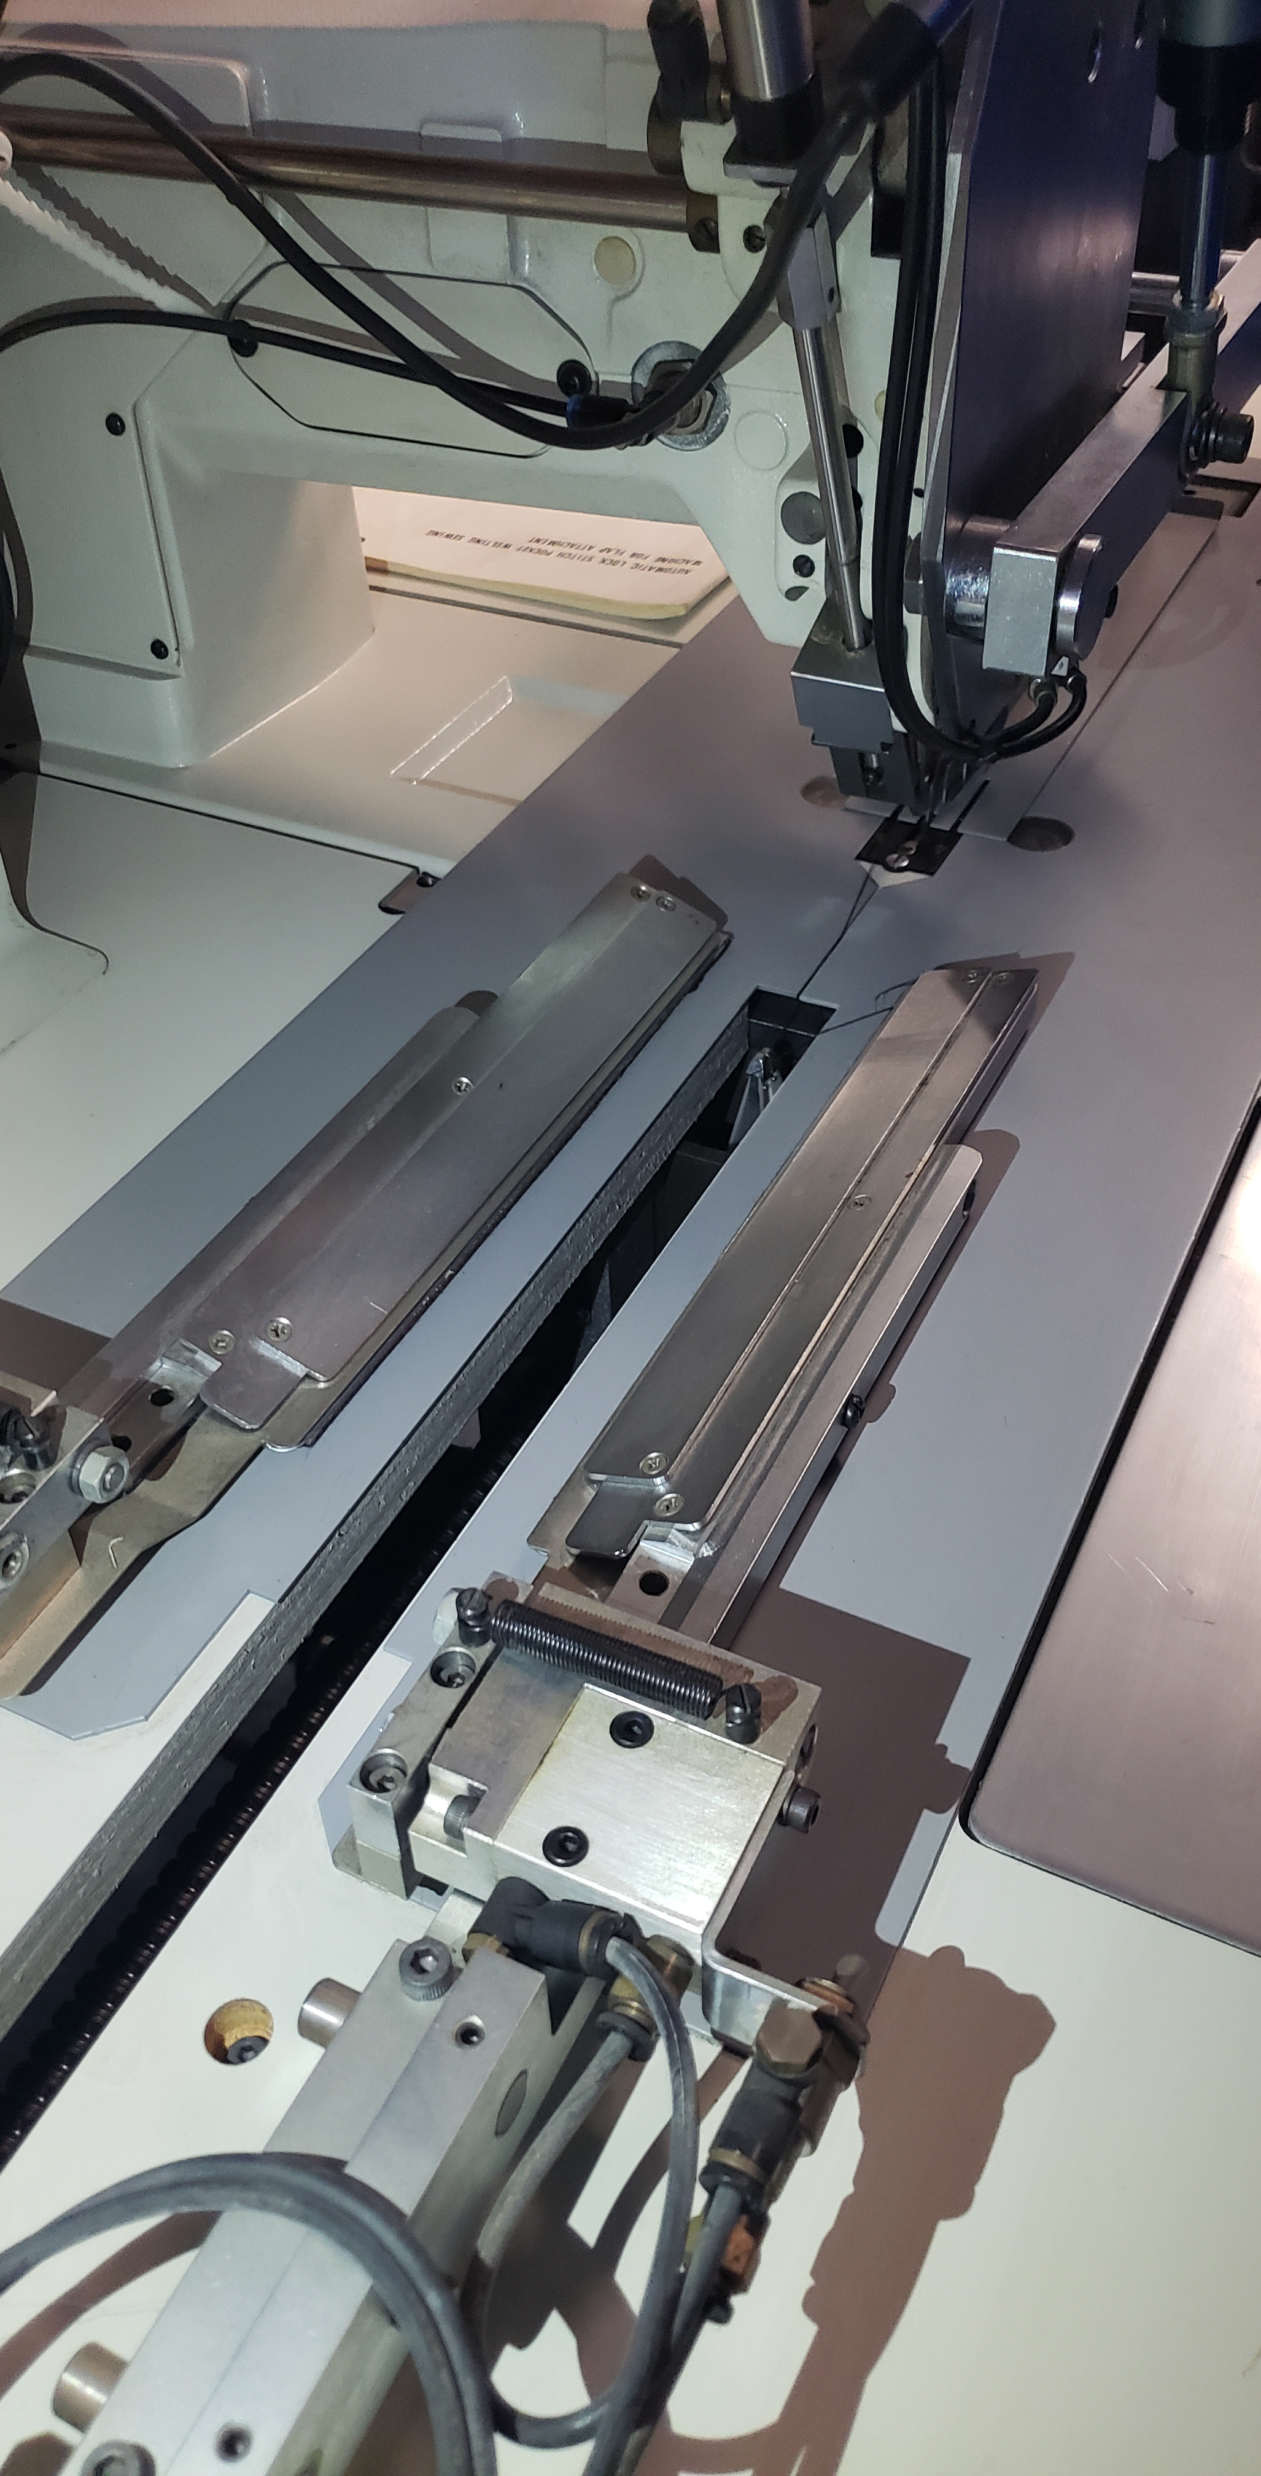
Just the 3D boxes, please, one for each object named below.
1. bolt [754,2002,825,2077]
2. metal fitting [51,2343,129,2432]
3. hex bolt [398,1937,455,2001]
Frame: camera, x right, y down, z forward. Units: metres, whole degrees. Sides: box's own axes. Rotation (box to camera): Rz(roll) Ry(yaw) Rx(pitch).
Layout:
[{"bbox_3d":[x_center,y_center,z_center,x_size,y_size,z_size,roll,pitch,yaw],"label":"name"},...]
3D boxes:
[{"bbox_3d":[0.024,0.120,0.276,0.009,0.004,0.008,3,43,6],"label":"bolt"},{"bbox_3d":[-0.075,0.163,0.263,0.008,0.010,0.010,17,46,21],"label":"metal fitting"},{"bbox_3d":[-0.034,0.120,0.306,0.009,0.005,0.009,18,46,21],"label":"hex bolt"}]

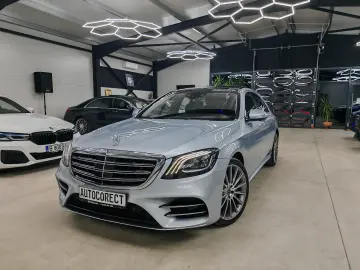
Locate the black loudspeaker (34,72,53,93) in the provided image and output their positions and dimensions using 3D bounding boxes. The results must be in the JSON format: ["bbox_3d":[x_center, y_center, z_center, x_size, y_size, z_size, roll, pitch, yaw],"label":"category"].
[{"bbox_3d":[-4.634,-1.783,9.200,0.360,0.660,0.410,4,8,30],"label":"black loudspeaker"}]

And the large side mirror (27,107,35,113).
[{"bbox_3d":[-3.603,-0.589,6.500,0.160,0.160,0.240,3,7,25],"label":"large side mirror"}]

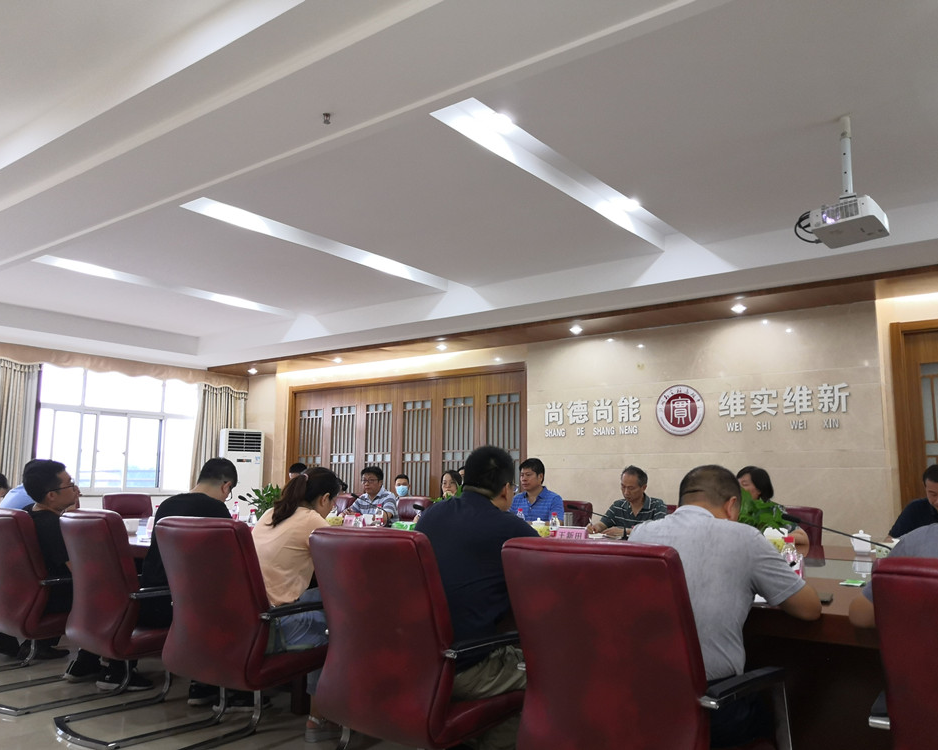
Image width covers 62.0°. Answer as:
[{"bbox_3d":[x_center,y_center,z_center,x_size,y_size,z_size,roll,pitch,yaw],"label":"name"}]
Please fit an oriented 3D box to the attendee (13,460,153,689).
[{"bbox_3d":[-2.176,1.092,4.325,0.760,1.230,0.550,7,-10,-40],"label":"attendee"}]

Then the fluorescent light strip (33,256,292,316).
[{"bbox_3d":[-2.400,-0.765,6.789,0.252,0.100,2.568,-6,-10,37],"label":"fluorescent light strip"}]

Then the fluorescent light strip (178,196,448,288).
[{"bbox_3d":[-0.856,-0.915,5.629,0.252,0.100,2.568,-6,-10,37],"label":"fluorescent light strip"}]

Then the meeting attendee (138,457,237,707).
[{"bbox_3d":[-1.351,1.039,3.975,0.550,1.250,0.800,-6,-10,37],"label":"meeting attendee"}]

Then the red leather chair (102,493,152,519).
[{"bbox_3d":[-3.206,1.651,7.508,0.660,0.980,0.570,-6,-10,37],"label":"red leather chair"}]

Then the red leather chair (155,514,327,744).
[{"bbox_3d":[-0.844,1.053,3.148,0.600,0.960,0.720,-6,-10,37],"label":"red leather chair"}]

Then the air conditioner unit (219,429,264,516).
[{"bbox_3d":[-3.086,1.622,10.515,0.510,1.850,0.360,5,-9,-29],"label":"air conditioner unit"}]

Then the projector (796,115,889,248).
[{"bbox_3d":[1.997,-1.061,4.118,0.340,0.660,0.280,-7,-11,44],"label":"projector"}]

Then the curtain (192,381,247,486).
[{"bbox_3d":[-3.182,1.302,9.957,0.160,2.360,0.800,-6,-10,37],"label":"curtain"}]

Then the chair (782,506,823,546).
[{"bbox_3d":[2.061,1.392,5.274,0.600,0.960,0.680,-6,-10,37],"label":"chair"}]

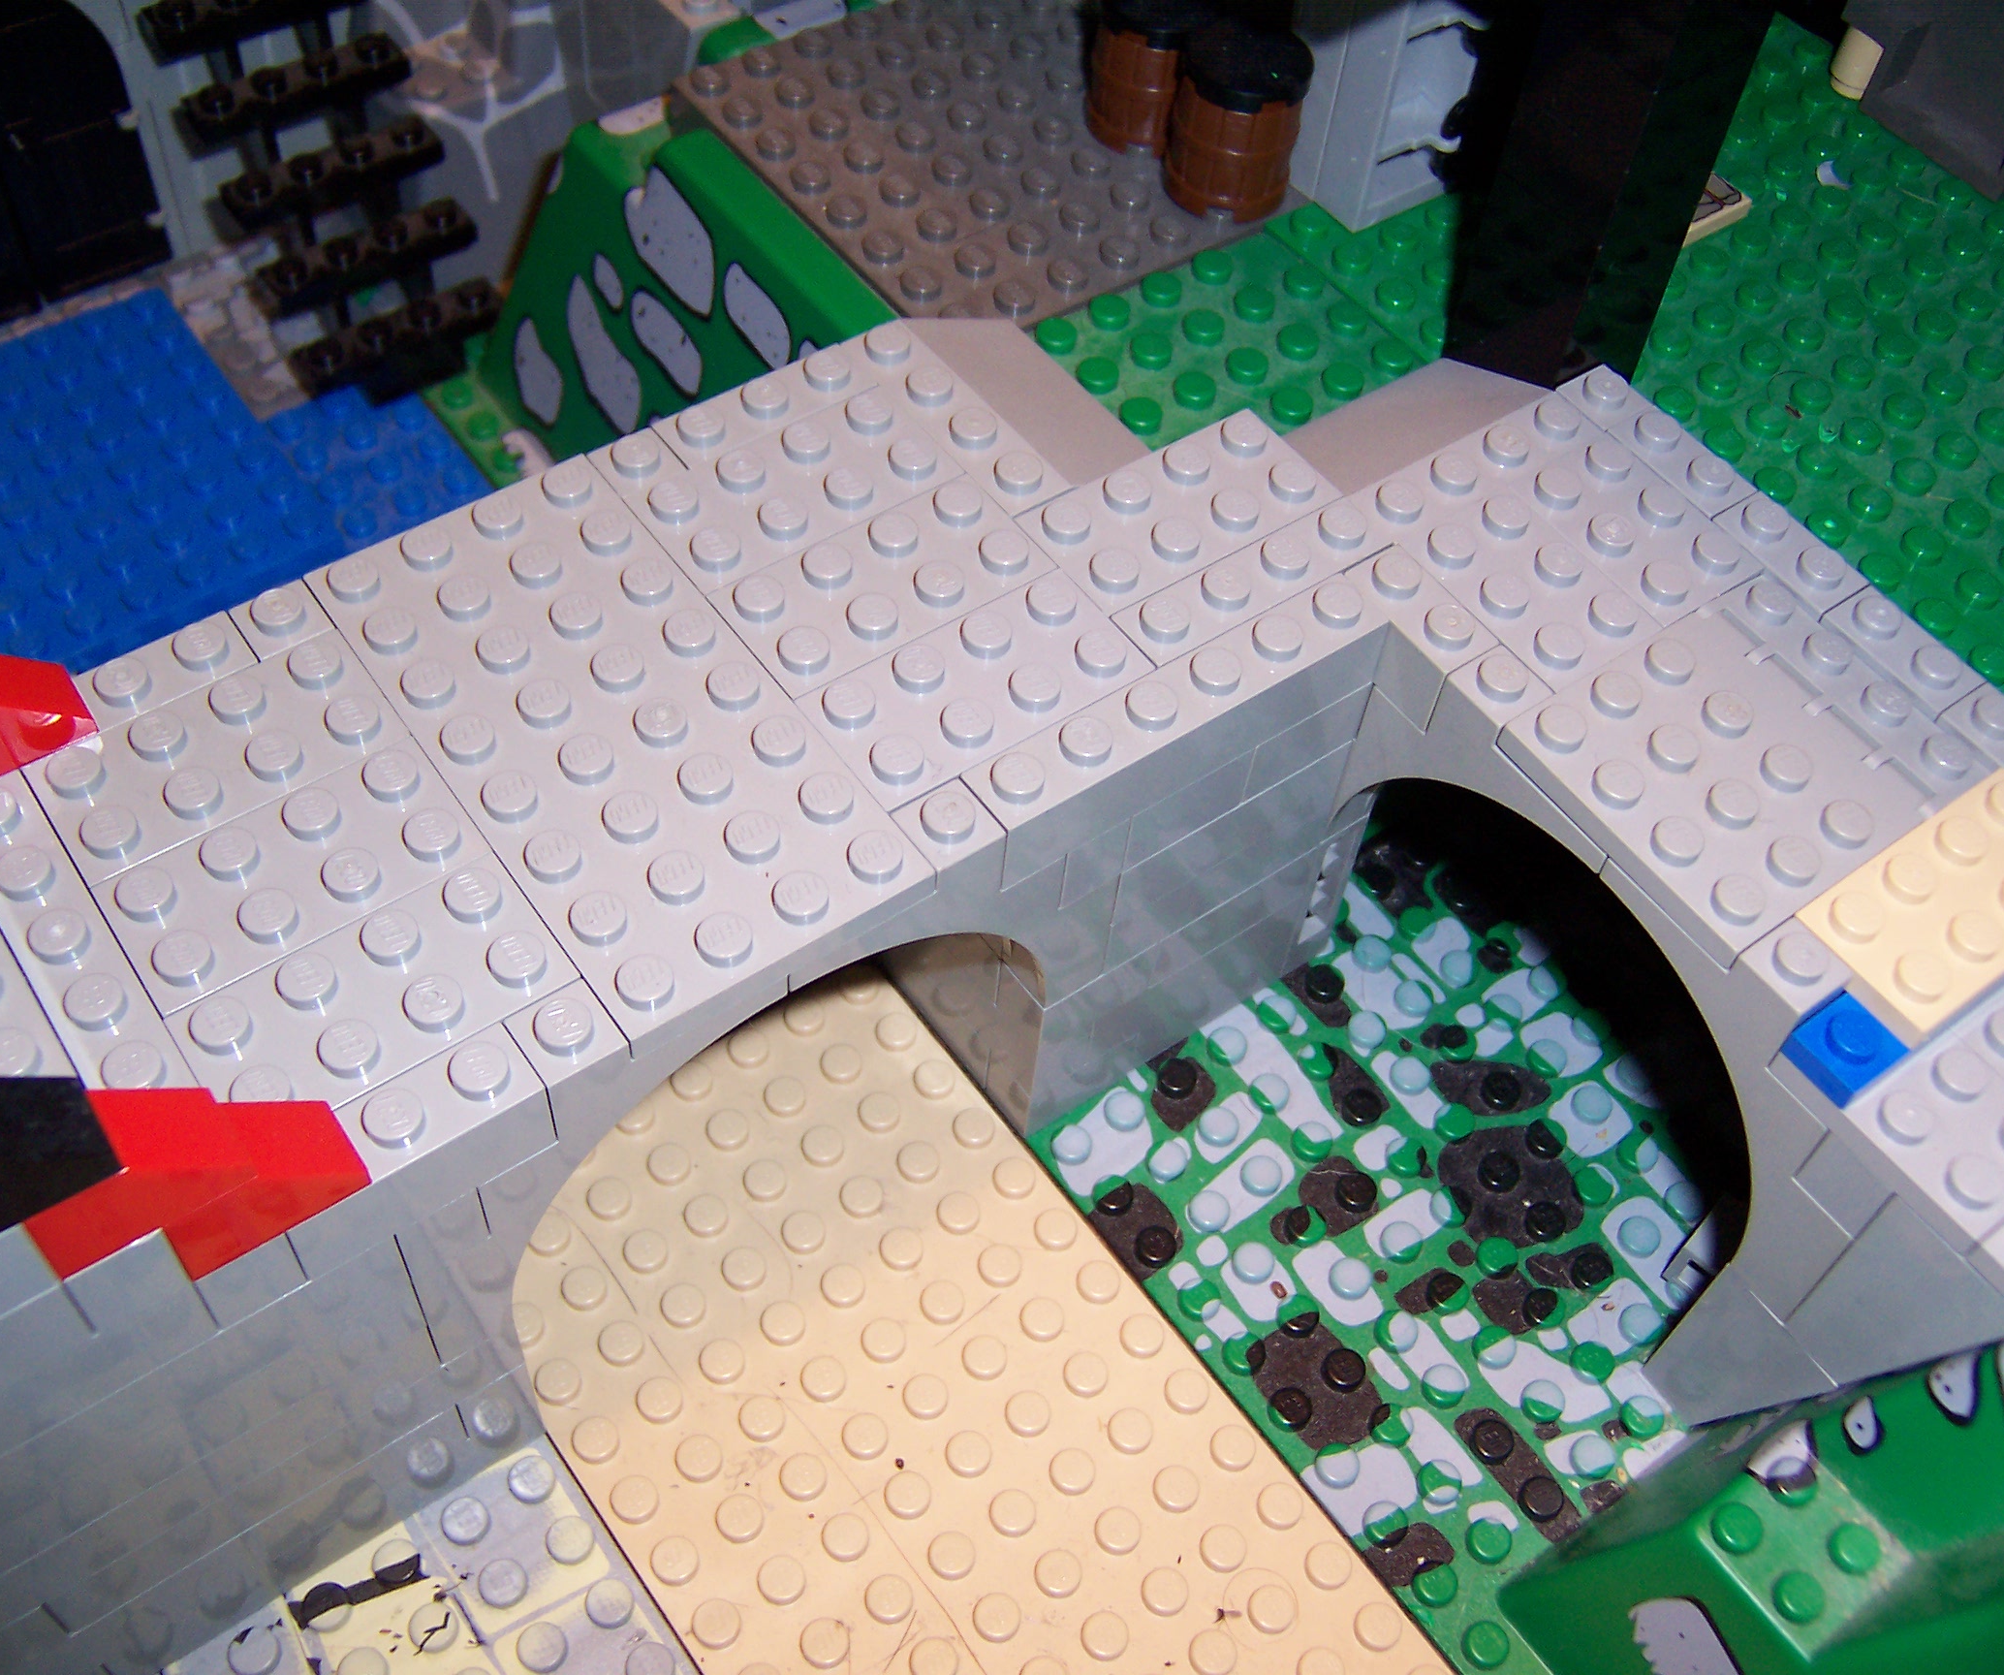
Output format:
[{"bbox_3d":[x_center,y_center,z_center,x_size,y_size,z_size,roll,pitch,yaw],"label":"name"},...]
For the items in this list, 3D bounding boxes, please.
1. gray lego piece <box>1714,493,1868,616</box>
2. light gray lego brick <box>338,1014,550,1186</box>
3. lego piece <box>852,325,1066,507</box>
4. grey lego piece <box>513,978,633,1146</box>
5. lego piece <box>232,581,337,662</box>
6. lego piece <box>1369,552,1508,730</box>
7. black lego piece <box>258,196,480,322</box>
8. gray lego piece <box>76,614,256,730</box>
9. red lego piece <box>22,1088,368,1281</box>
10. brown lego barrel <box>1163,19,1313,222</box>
[{"bbox_3d":[0.083,-0.028,0.227,0.008,0.009,0.016,-29,61,-23],"label":"gray lego piece"},{"bbox_3d":[-0.047,0.024,0.179,0.016,0.011,0.008,-29,61,-23],"label":"light gray lego brick"},{"bbox_3d":[-0.005,-0.043,0.230,0.008,0.010,0.032,-29,61,-23],"label":"lego piece"},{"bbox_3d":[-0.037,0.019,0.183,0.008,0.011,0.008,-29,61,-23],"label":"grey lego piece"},{"bbox_3d":[-0.070,-0.019,0.208,0.008,0.010,0.008,-29,61,-23],"label":"lego piece"},{"bbox_3d":[0.042,-0.021,0.219,0.008,0.011,0.016,-29,61,-23],"label":"lego piece"},{"bbox_3d":[-0.091,-0.084,0.308,0.032,0.005,0.009,-29,61,-23],"label":"black lego piece"},{"bbox_3d":[-0.079,-0.013,0.203,0.016,0.011,0.008,-29,61,-23],"label":"gray lego piece"},{"bbox_3d":[-0.061,0.025,0.160,0.024,0.020,0.008,-29,61,-23],"label":"red lego piece"},{"bbox_3d":[0.029,-0.088,0.262,0.016,0.019,0.016,2,54,-3],"label":"brown lego barrel"}]

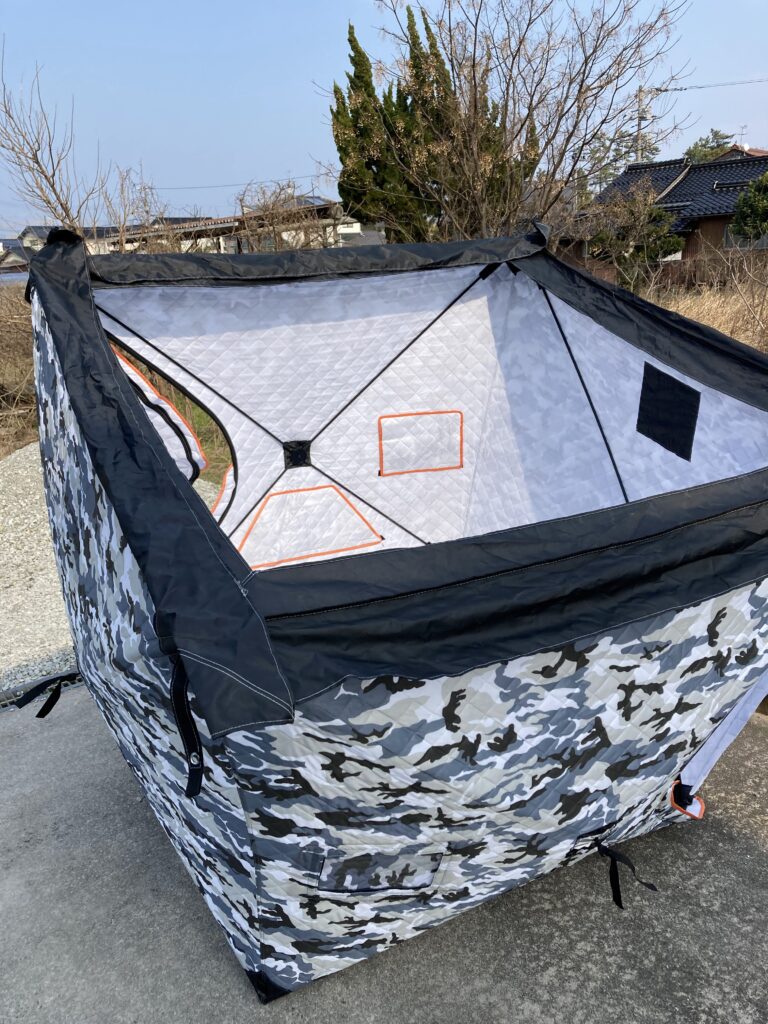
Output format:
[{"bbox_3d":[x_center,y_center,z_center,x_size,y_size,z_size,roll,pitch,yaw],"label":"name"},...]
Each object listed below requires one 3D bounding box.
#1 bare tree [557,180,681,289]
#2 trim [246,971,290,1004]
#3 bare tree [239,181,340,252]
[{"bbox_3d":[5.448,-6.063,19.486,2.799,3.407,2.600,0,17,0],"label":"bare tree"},{"bbox_3d":[-0.272,1.115,1.950,0.100,0.070,0.110,-9,19,-27],"label":"trim"},{"bbox_3d":[-1.711,-4.553,15.431,1.920,3.025,1.800,0,17,0],"label":"bare tree"}]

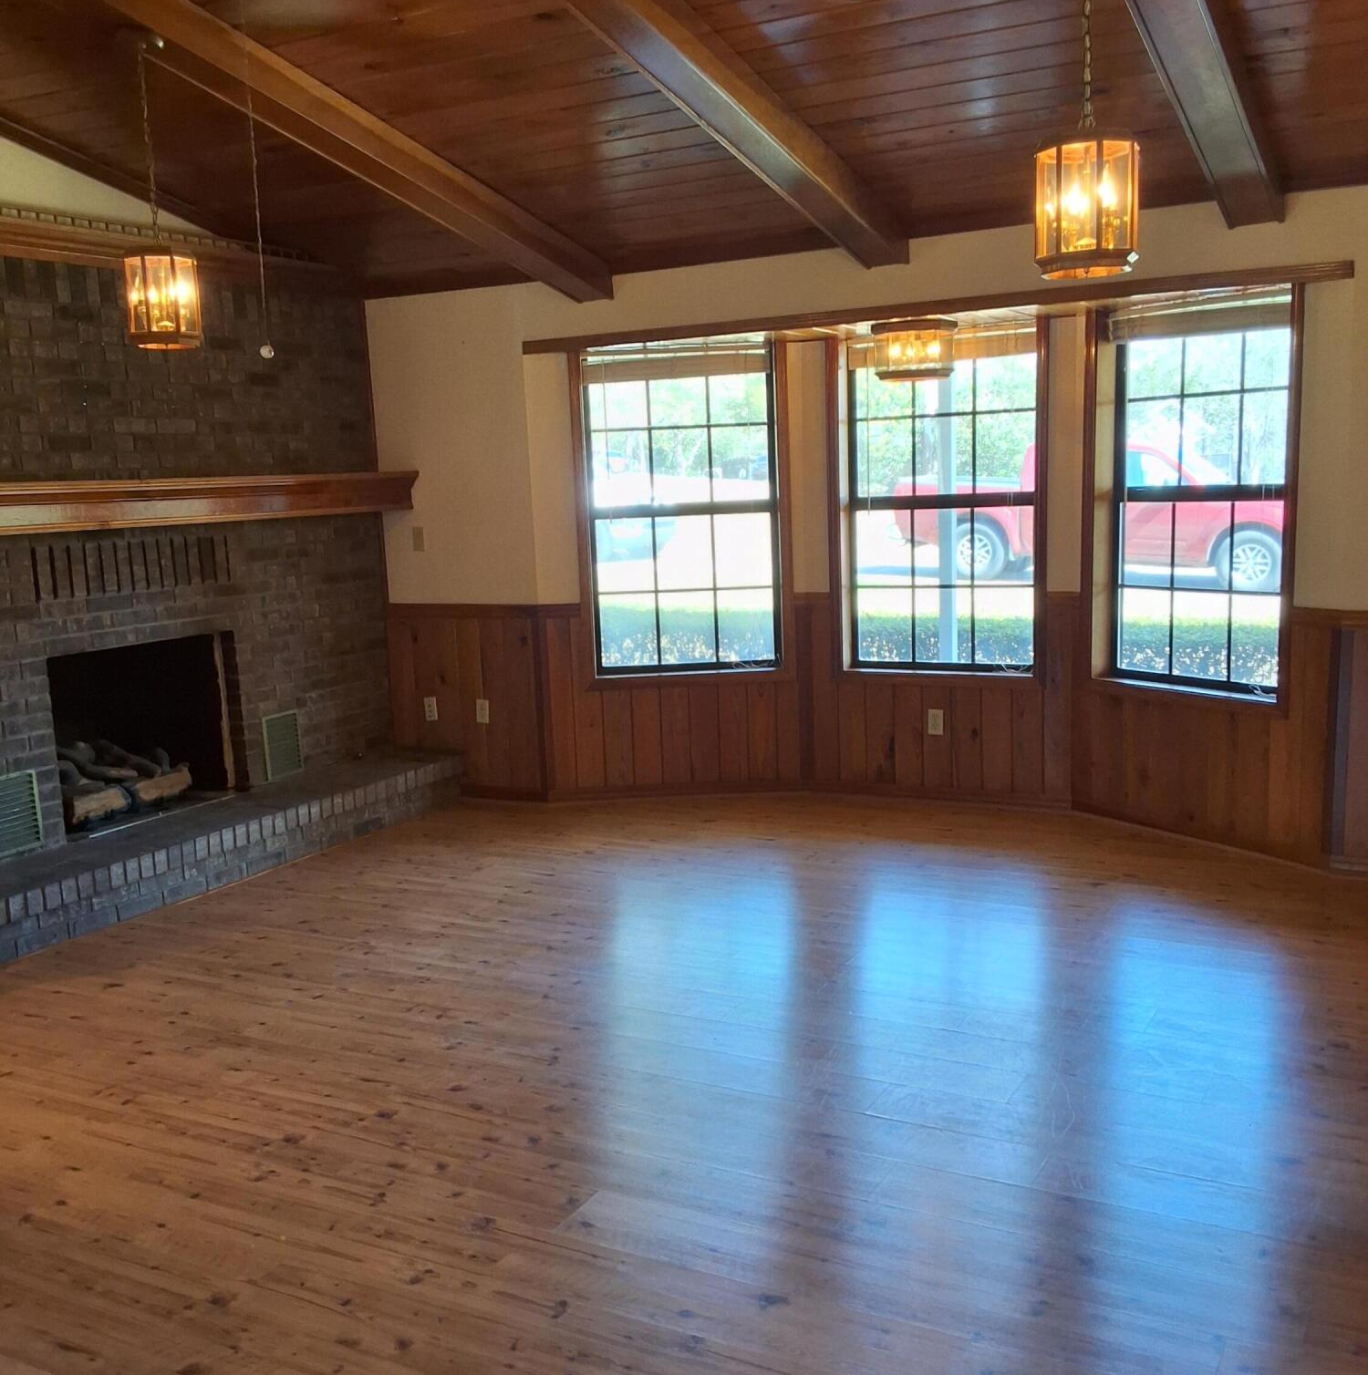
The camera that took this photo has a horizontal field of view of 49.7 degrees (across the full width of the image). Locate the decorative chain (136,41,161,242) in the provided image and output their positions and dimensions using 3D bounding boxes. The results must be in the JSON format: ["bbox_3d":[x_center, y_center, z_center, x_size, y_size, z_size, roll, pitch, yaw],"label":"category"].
[{"bbox_3d":[-1.570,-1.590,4.322,0.030,0.561,0.030,2,9,28],"label":"decorative chain"}]

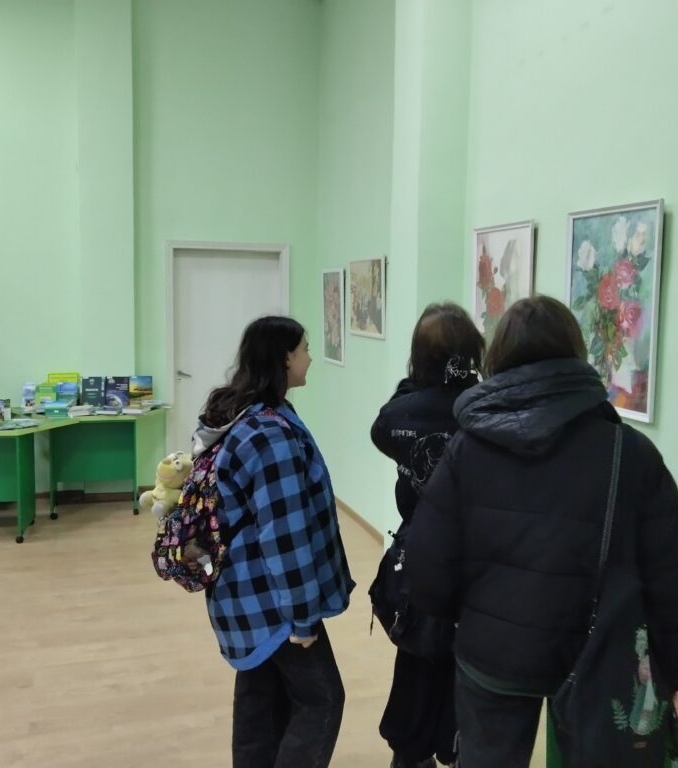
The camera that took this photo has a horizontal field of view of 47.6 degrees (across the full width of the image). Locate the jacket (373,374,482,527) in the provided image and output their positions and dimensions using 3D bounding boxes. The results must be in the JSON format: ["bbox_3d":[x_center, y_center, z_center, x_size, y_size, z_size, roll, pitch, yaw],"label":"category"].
[{"bbox_3d":[0.356,0.172,2.480,0.490,0.540,0.370,3,7,20],"label":"jacket"}]

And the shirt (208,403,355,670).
[{"bbox_3d":[-0.176,0.423,2.350,0.370,0.730,0.500,-3,7,-35],"label":"shirt"}]

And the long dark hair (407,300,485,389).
[{"bbox_3d":[0.348,-0.124,2.470,0.245,0.280,0.240,3,6,18],"label":"long dark hair"}]

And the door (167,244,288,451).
[{"bbox_3d":[-0.924,-0.128,6.459,0.985,2.080,0.100,-1,6,-16],"label":"door"}]

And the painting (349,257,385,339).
[{"bbox_3d":[0.178,-0.587,5.250,0.040,0.520,0.670,-3,7,-16],"label":"painting"}]

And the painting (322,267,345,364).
[{"bbox_3d":[-0.058,-0.529,6.052,0.040,0.735,0.560,-3,7,-16],"label":"painting"}]

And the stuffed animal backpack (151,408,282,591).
[{"bbox_3d":[-0.385,0.338,2.220,0.250,0.480,0.310,-3,7,-35],"label":"stuffed animal backpack"}]

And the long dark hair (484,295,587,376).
[{"bbox_3d":[0.424,-0.086,1.660,0.220,0.220,0.220,3,6,15],"label":"long dark hair"}]

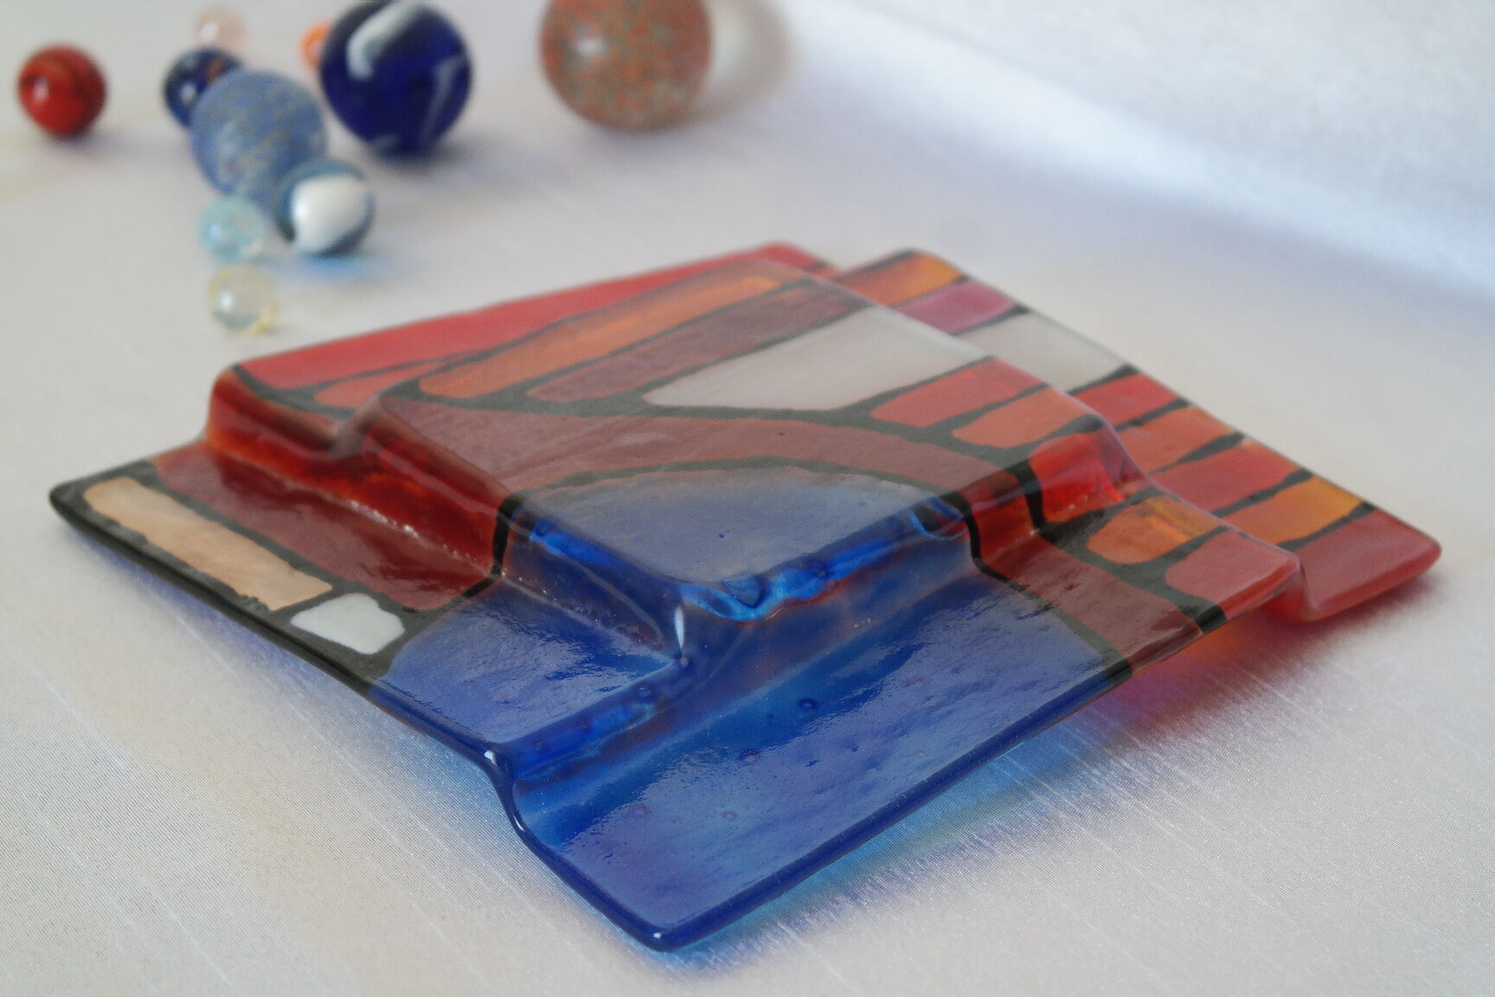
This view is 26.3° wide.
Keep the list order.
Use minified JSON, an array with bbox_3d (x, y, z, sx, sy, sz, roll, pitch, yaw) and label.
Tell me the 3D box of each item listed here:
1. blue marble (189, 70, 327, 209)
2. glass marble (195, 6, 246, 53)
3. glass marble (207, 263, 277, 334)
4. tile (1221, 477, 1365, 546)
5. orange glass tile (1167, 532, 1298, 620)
[{"bbox_3d":[-0.124,-0.091,0.809,0.035,0.035,0.035,0,28,0],"label":"blue marble"},{"bbox_3d":[-0.150,-0.133,0.908,0.014,0.014,0.014,0,28,0],"label":"glass marble"},{"bbox_3d":[-0.118,-0.047,0.746,0.016,0.016,0.016,0,28,0],"label":"glass marble"},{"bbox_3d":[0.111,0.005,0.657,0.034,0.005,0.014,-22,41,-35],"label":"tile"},{"bbox_3d":[0.092,0.015,0.615,0.024,0.005,0.017,-27,38,-32],"label":"orange glass tile"}]

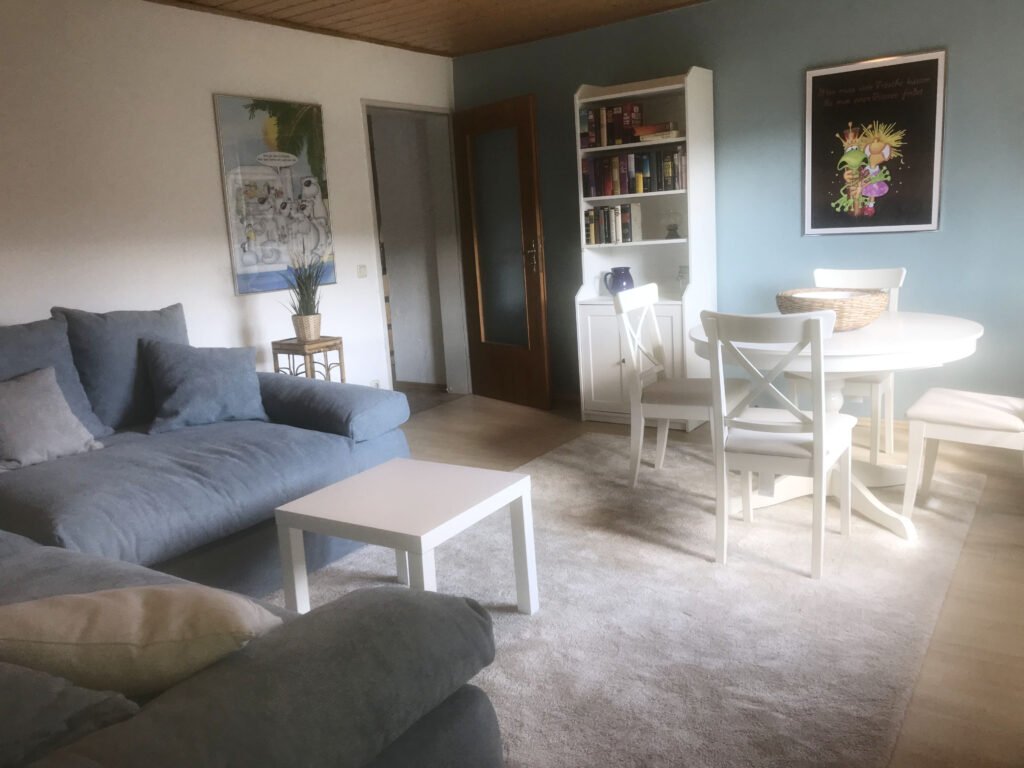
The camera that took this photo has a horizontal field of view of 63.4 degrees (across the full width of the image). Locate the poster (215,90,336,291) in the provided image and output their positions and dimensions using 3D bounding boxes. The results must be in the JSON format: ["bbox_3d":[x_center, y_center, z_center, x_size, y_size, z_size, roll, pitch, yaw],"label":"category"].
[{"bbox_3d":[-1.298,-1.046,4.631,0.025,1.020,0.715,5,14,36],"label":"poster"}]

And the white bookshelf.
[{"bbox_3d":[0.793,-0.765,4.931,0.700,2.010,0.460,5,14,36],"label":"white bookshelf"}]

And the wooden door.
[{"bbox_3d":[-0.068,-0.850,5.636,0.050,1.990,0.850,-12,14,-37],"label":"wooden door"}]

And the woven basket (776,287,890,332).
[{"bbox_3d":[1.276,-0.291,3.309,0.420,0.140,0.420,5,14,36],"label":"woven basket"}]

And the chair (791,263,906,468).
[{"bbox_3d":[1.598,-0.073,3.972,0.430,0.910,0.520,4,14,35],"label":"chair"}]

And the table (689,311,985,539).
[{"bbox_3d":[1.298,0.135,3.411,1.100,0.740,1.100,5,14,36],"label":"table"}]

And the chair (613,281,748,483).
[{"bbox_3d":[0.791,0.007,3.778,0.520,0.910,0.430,5,14,36],"label":"chair"}]

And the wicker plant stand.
[{"bbox_3d":[-1.122,0.082,4.691,0.285,0.665,0.265,5,14,36],"label":"wicker plant stand"}]

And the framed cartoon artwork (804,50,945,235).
[{"bbox_3d":[1.865,-1.220,4.306,0.665,0.860,0.025,5,14,36],"label":"framed cartoon artwork"}]

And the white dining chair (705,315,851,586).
[{"bbox_3d":[0.970,0.156,2.963,0.430,0.910,0.520,3,13,31],"label":"white dining chair"}]

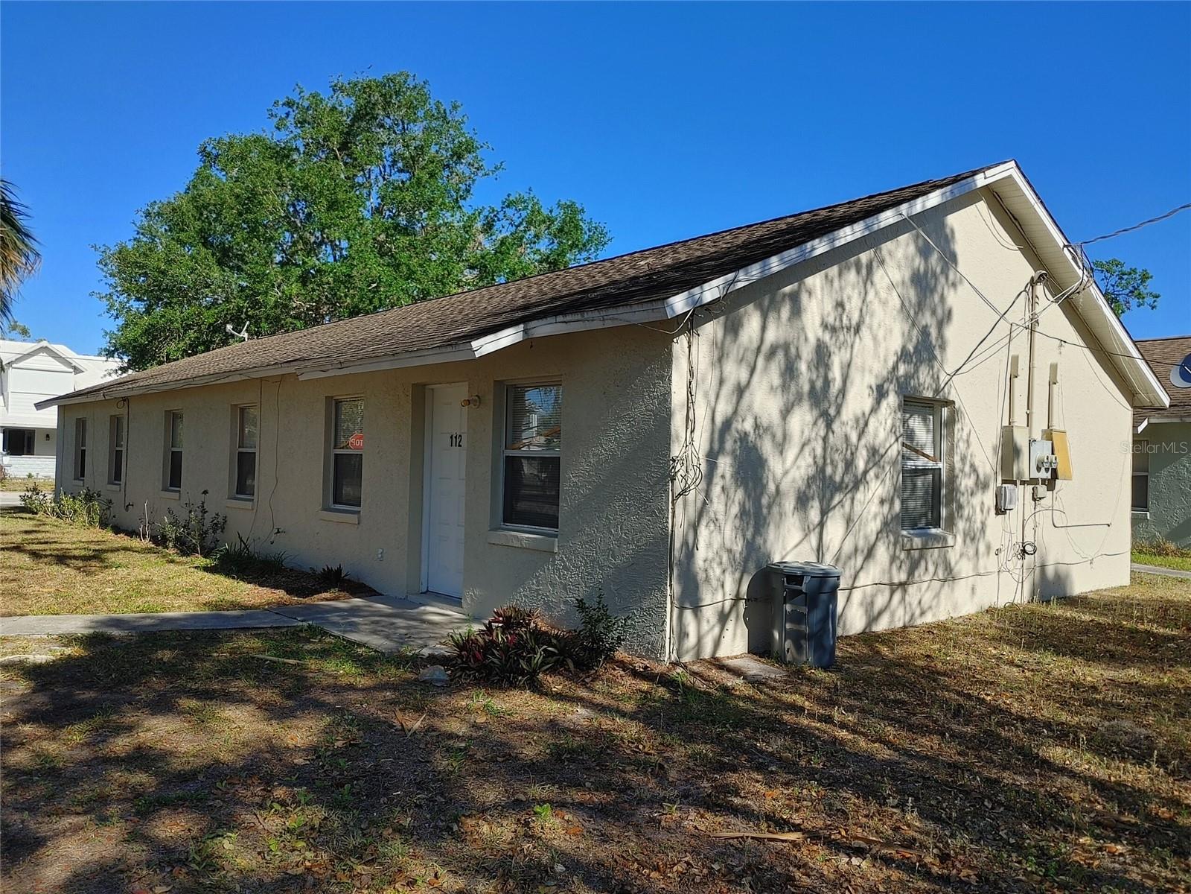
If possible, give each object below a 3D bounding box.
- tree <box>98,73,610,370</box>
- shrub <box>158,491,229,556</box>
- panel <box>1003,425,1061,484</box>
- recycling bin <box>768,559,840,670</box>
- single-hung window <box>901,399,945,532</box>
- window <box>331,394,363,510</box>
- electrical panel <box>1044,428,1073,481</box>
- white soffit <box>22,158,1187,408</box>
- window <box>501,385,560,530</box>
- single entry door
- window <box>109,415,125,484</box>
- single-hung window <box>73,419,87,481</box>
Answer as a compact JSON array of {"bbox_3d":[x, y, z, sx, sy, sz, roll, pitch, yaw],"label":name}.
[{"bbox_3d":[-8.237,-5.503,30.496,17.300,14.542,15.500,2,-1,-15],"label":"tree"},{"bbox_3d":[-5.629,1.043,12.470,0.680,0.880,0.880,2,-1,-42],"label":"shrub"},{"bbox_3d":[4.893,0.087,10.014,1.010,0.620,0.240,3,-2,-42],"label":"panel"},{"bbox_3d":[1.579,1.256,6.737,0.510,0.720,0.510,0,-2,40],"label":"recycling bin"},{"bbox_3d":[3.176,0.192,8.795,0.970,1.300,0.100,2,-1,-42],"label":"single-hung window"},{"bbox_3d":[-2.717,0.077,10.021,0.100,1.290,0.930,2,-1,-42],"label":"window"},{"bbox_3d":[5.448,0.101,10.566,0.400,0.590,0.170,2,-1,-42],"label":"electrical panel"},{"bbox_3d":[-2.595,-1.757,16.756,10.500,2.380,20.400,3,-2,-42],"label":"white soffit"},{"bbox_3d":[-0.479,0.076,7.623,0.100,1.280,0.960,3,-2,-42],"label":"window"},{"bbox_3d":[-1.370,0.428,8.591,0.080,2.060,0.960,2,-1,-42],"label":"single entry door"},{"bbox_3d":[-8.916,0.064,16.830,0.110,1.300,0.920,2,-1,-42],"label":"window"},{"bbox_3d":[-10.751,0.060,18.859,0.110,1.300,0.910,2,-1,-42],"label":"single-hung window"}]

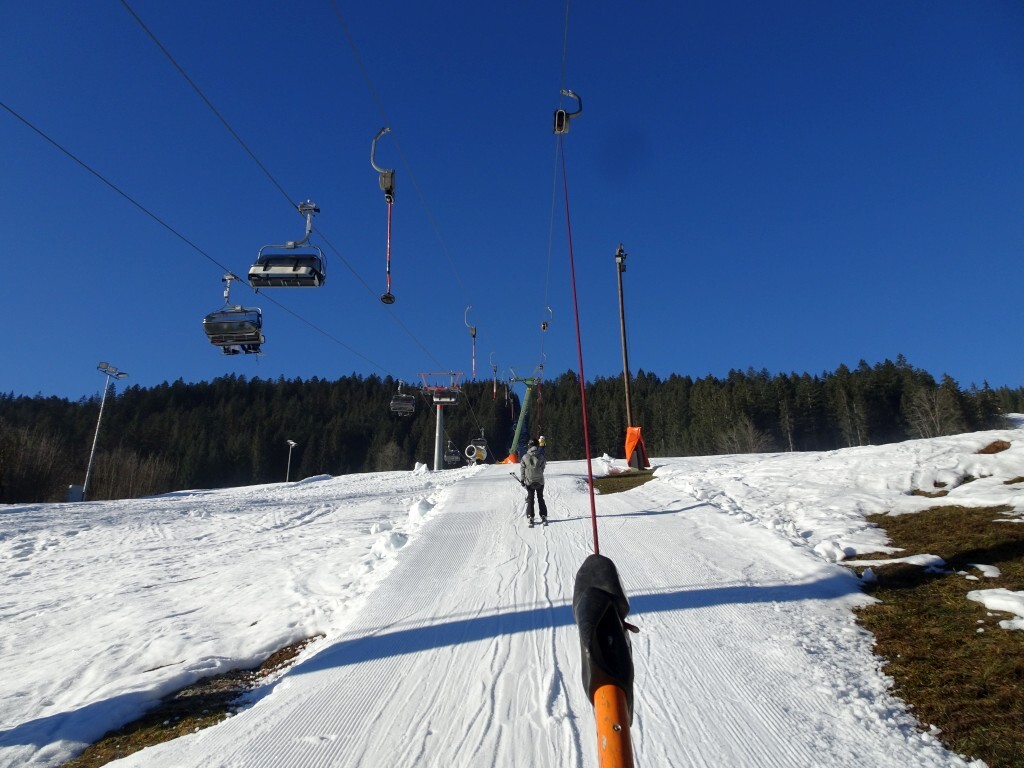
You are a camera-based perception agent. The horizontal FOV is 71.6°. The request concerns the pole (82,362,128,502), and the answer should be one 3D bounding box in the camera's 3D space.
[{"bbox_3d":[-27.647,2.994,47.414,1.000,9.500,2.200,-5,-20,15],"label":"pole"}]

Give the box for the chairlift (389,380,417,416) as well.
[{"bbox_3d":[-10.468,1.399,68.500,2.350,3.500,1.600,-1,-20,2],"label":"chairlift"}]

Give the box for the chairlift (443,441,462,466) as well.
[{"bbox_3d":[-8.601,10.204,103.500,2.350,3.500,1.600,-1,-20,2],"label":"chairlift"}]

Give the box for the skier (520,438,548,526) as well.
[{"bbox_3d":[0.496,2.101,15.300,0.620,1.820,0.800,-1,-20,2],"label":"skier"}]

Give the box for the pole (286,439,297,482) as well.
[{"bbox_3d":[-35.634,13.009,113.548,1.000,8.700,2.100,-5,-20,15],"label":"pole"}]

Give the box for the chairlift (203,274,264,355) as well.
[{"bbox_3d":[-11.821,-3.009,30.300,2.350,3.600,1.700,-1,-20,2],"label":"chairlift"}]

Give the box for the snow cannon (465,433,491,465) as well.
[{"bbox_3d":[-2.730,5.379,57.000,1.600,2.100,2.000,-17,-25,39],"label":"snow cannon"}]

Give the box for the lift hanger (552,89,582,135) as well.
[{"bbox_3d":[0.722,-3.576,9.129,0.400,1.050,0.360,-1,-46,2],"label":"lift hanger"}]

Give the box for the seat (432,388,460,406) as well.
[{"bbox_3d":[-5.996,1.282,65.000,2.300,1.650,1.500,-1,-20,2],"label":"seat"}]

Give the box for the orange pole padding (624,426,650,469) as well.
[{"bbox_3d":[5.480,2.816,31.000,1.050,1.900,0.800,0,-20,0],"label":"orange pole padding"}]

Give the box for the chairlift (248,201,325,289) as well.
[{"bbox_3d":[-7.432,-4.640,23.559,2.300,3.250,1.500,-1,-20,2],"label":"chairlift"}]

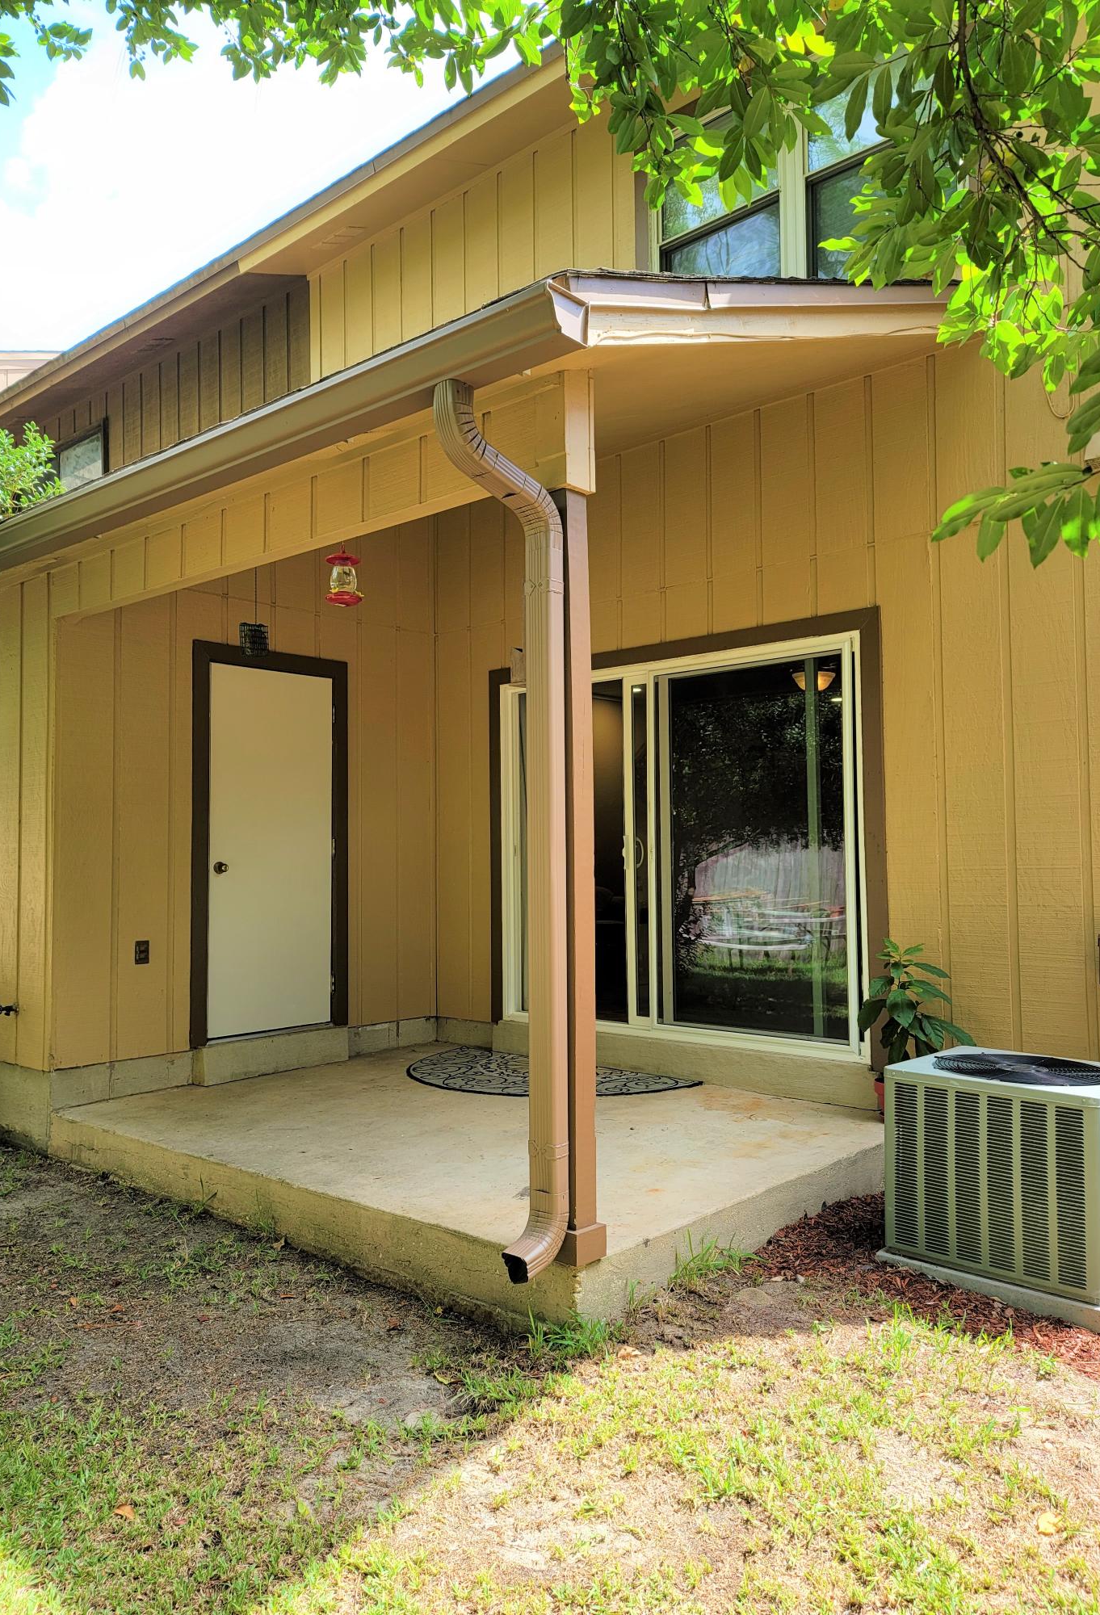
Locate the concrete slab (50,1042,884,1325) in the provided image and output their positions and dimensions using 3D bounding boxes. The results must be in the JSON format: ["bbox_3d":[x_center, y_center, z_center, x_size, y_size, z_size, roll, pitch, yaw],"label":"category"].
[{"bbox_3d":[-0.322,1.505,5.397,3.322,0.189,2.564,-3,-3,41],"label":"concrete slab"}]

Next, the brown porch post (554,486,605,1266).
[{"bbox_3d":[0.064,0.192,3.492,0.121,2.268,0.121,-3,-3,41],"label":"brown porch post"}]

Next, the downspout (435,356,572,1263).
[{"bbox_3d":[-0.129,0.053,3.394,0.185,2.574,0.336,-3,-3,41],"label":"downspout"}]

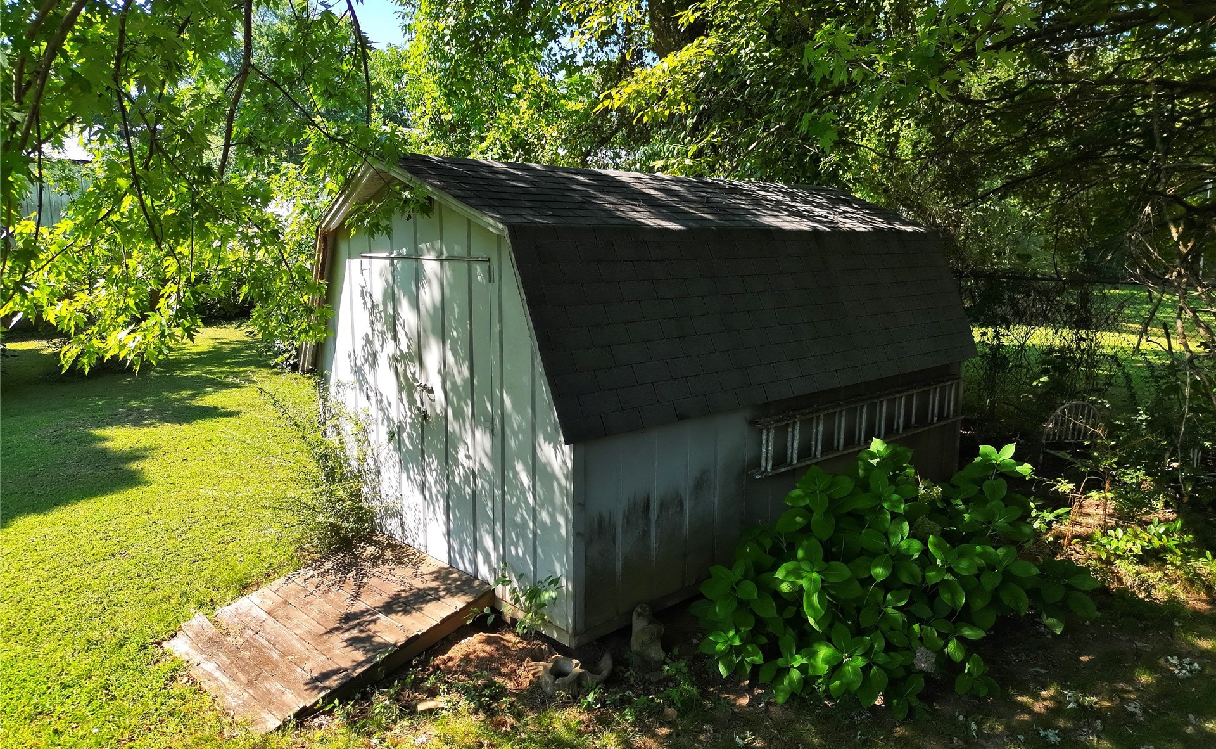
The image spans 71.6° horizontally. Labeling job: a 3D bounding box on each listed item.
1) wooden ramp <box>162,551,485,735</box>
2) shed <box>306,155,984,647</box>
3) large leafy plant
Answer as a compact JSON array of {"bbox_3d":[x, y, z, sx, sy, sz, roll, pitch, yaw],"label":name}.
[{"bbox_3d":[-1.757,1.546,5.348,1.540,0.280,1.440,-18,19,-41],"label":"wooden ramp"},{"bbox_3d":[0.466,-0.263,7.333,5.330,2.860,3.290,-8,12,-43],"label":"shed"},{"bbox_3d":[1.658,1.097,5.137,2.350,1.180,1.750,-8,12,-43],"label":"large leafy plant"}]

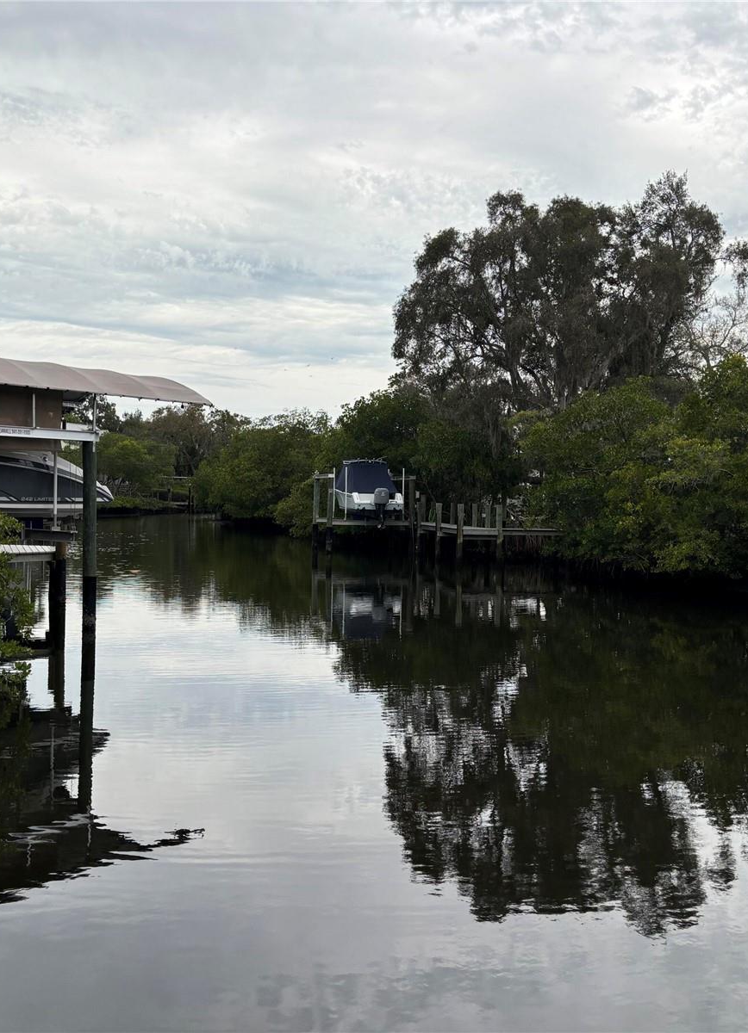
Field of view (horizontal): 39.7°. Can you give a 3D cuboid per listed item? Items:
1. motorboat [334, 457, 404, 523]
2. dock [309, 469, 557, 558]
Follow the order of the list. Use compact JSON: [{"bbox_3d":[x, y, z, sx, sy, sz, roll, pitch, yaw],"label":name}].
[{"bbox_3d":[-0.380,-1.200,48.000,2.600,3.050,7.200,1,2,-11],"label":"motorboat"},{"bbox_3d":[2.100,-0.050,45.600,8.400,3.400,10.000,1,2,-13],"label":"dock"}]

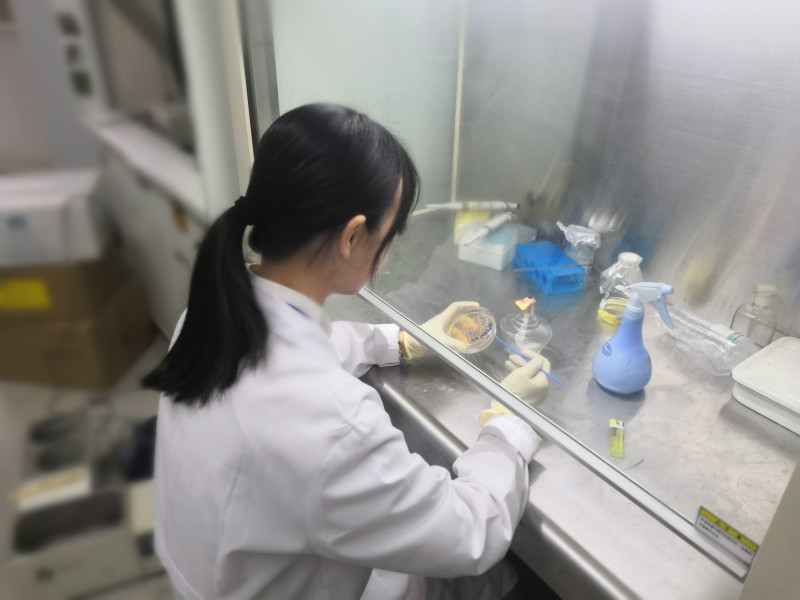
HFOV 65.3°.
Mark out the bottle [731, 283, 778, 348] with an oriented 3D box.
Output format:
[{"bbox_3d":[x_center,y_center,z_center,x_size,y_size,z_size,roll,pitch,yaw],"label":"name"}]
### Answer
[{"bbox_3d":[0.747,0.025,1.302,0.078,0.123,0.078,-19,35,-31],"label":"bottle"}]

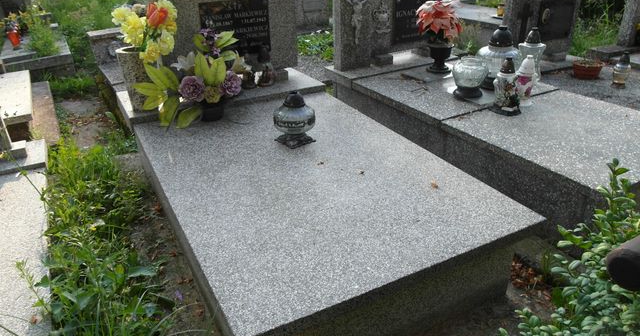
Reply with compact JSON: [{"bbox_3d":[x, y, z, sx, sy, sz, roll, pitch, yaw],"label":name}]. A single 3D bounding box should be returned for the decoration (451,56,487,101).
[{"bbox_3d":[0.916,-0.548,2.690,0.203,0.207,0.203,0,28,0],"label":"decoration"}]

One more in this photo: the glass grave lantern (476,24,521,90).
[{"bbox_3d":[1.083,-0.655,2.603,0.260,0.345,0.260,-14,31,-25],"label":"glass grave lantern"}]

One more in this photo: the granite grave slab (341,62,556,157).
[{"bbox_3d":[0.868,-0.428,2.975,1.018,0.270,0.835,-15,31,-25],"label":"granite grave slab"}]

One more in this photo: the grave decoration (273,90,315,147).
[{"bbox_3d":[-0.120,-0.239,2.097,0.194,0.248,0.194,0,28,0],"label":"grave decoration"}]

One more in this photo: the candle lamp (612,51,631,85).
[{"bbox_3d":[2.106,-0.687,3.062,0.118,0.226,0.118,-14,31,-25],"label":"candle lamp"}]

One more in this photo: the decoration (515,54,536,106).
[{"bbox_3d":[1.111,-0.462,2.334,0.114,0.253,0.114,-14,31,-25],"label":"decoration"}]

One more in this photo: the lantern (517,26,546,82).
[{"bbox_3d":[1.454,-0.759,2.946,0.158,0.337,0.158,-15,31,-25],"label":"lantern"}]

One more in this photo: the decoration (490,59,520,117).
[{"bbox_3d":[1.046,-0.456,2.424,0.138,0.289,0.124,-15,31,-25],"label":"decoration"}]

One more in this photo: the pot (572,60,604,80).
[{"bbox_3d":[2.120,-0.766,3.480,0.214,0.107,0.171,-15,31,-25],"label":"pot"}]

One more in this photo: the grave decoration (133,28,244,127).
[{"bbox_3d":[-0.652,-0.466,2.322,0.510,0.440,0.317,-14,31,-25],"label":"grave decoration"}]

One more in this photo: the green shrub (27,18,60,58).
[{"bbox_3d":[-2.805,-1.307,4.437,0.297,0.342,0.267,-15,31,-25],"label":"green shrub"}]

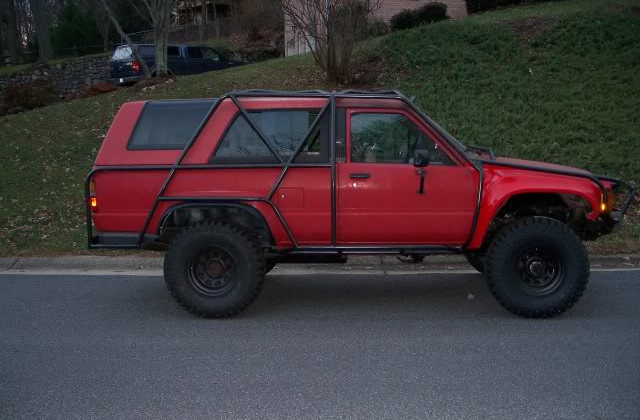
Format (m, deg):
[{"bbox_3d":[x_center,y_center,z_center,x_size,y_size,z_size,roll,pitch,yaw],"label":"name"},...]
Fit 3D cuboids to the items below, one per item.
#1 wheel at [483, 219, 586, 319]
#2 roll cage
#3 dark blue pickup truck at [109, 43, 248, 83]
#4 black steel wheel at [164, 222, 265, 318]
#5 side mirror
[{"bbox_3d":[1.766,0.466,5.585,0.815,0.815,0.290,-1,6,4],"label":"wheel"},{"bbox_3d":[0.375,-0.395,6.334,4.530,1.360,1.740,-1,6,4],"label":"roll cage"},{"bbox_3d":[-5.386,-5.488,26.985,1.950,1.840,5.450,4,12,39],"label":"dark blue pickup truck"},{"bbox_3d":[-0.879,0.494,5.773,0.815,0.815,0.290,-1,6,4],"label":"black steel wheel"},{"bbox_3d":[0.786,-0.400,5.346,0.105,0.155,0.170,2,7,26],"label":"side mirror"}]

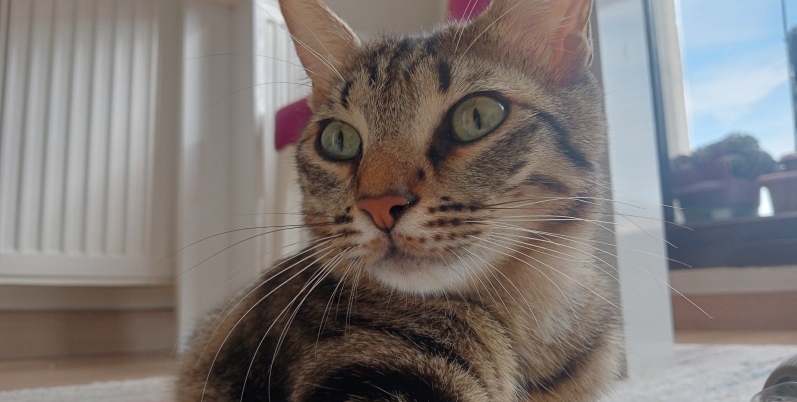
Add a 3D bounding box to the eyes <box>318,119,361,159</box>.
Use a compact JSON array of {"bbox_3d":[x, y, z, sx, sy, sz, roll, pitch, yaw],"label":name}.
[{"bbox_3d":[-0.021,-0.022,0.231,0.017,0.014,0.009,-7,-10,30],"label":"eyes"}]

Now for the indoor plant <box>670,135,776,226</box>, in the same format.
[{"bbox_3d":[1.054,-0.073,2.100,0.310,0.270,0.260,-3,-9,10],"label":"indoor plant"}]

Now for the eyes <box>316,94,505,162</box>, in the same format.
[{"bbox_3d":[0.003,-0.025,0.219,0.066,0.018,0.016,-6,-10,28],"label":"eyes"}]

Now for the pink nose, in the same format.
[{"bbox_3d":[-0.004,0.004,0.196,0.017,0.012,0.010,-6,-10,28],"label":"pink nose"}]

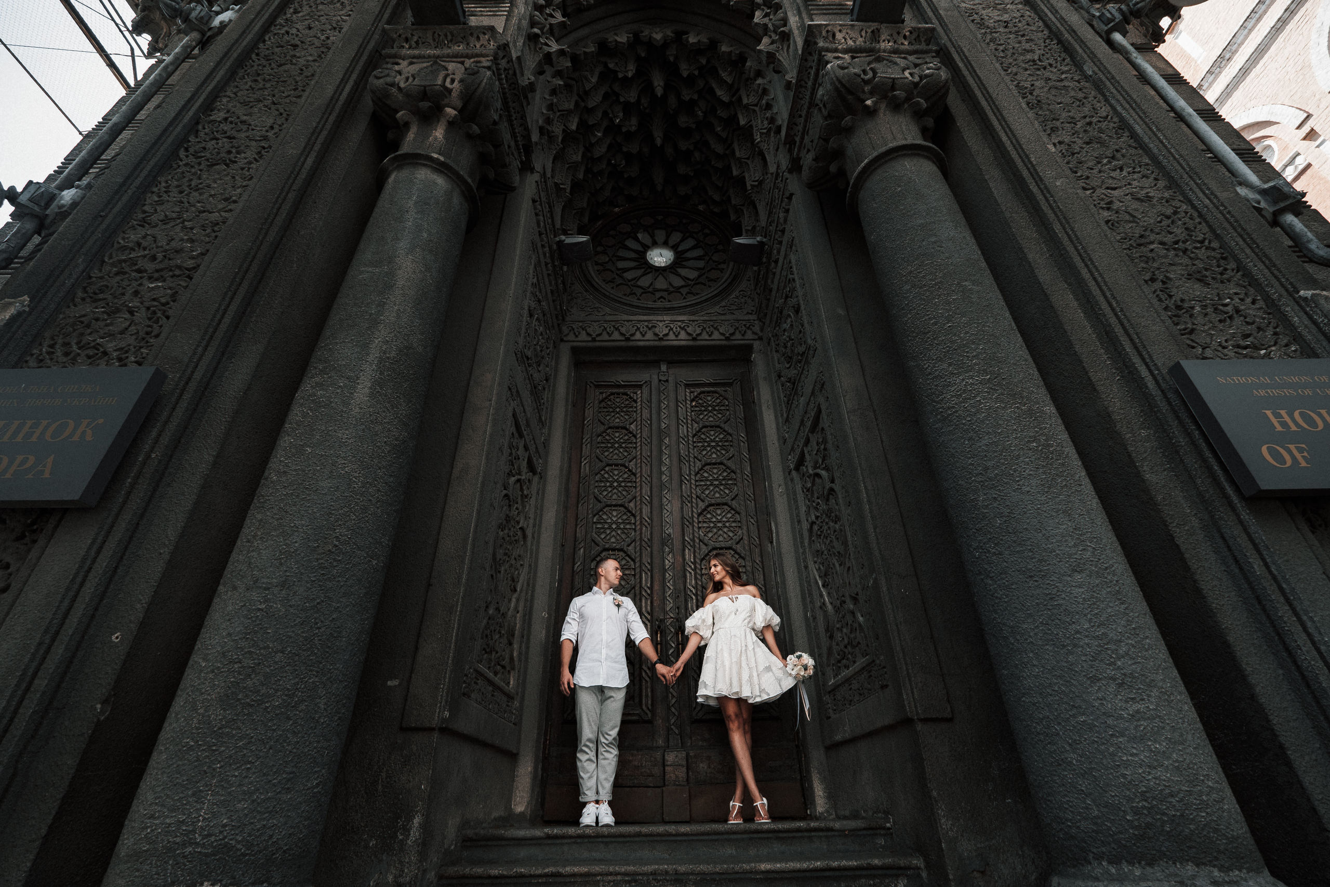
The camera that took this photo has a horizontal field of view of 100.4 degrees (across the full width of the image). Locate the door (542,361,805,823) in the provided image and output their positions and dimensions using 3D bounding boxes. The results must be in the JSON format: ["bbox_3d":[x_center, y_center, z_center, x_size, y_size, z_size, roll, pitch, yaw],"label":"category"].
[{"bbox_3d":[0.035,0.956,5.313,1.966,4.373,0.130,-1,-32,-1],"label":"door"}]

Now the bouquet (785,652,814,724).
[{"bbox_3d":[0.972,1.751,3.986,0.206,0.468,0.220,-1,-32,-1],"label":"bouquet"}]

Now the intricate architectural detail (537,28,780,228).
[{"bbox_3d":[-0.075,-3.451,6.634,2.373,1.815,1.675,-1,-32,-1],"label":"intricate architectural detail"}]

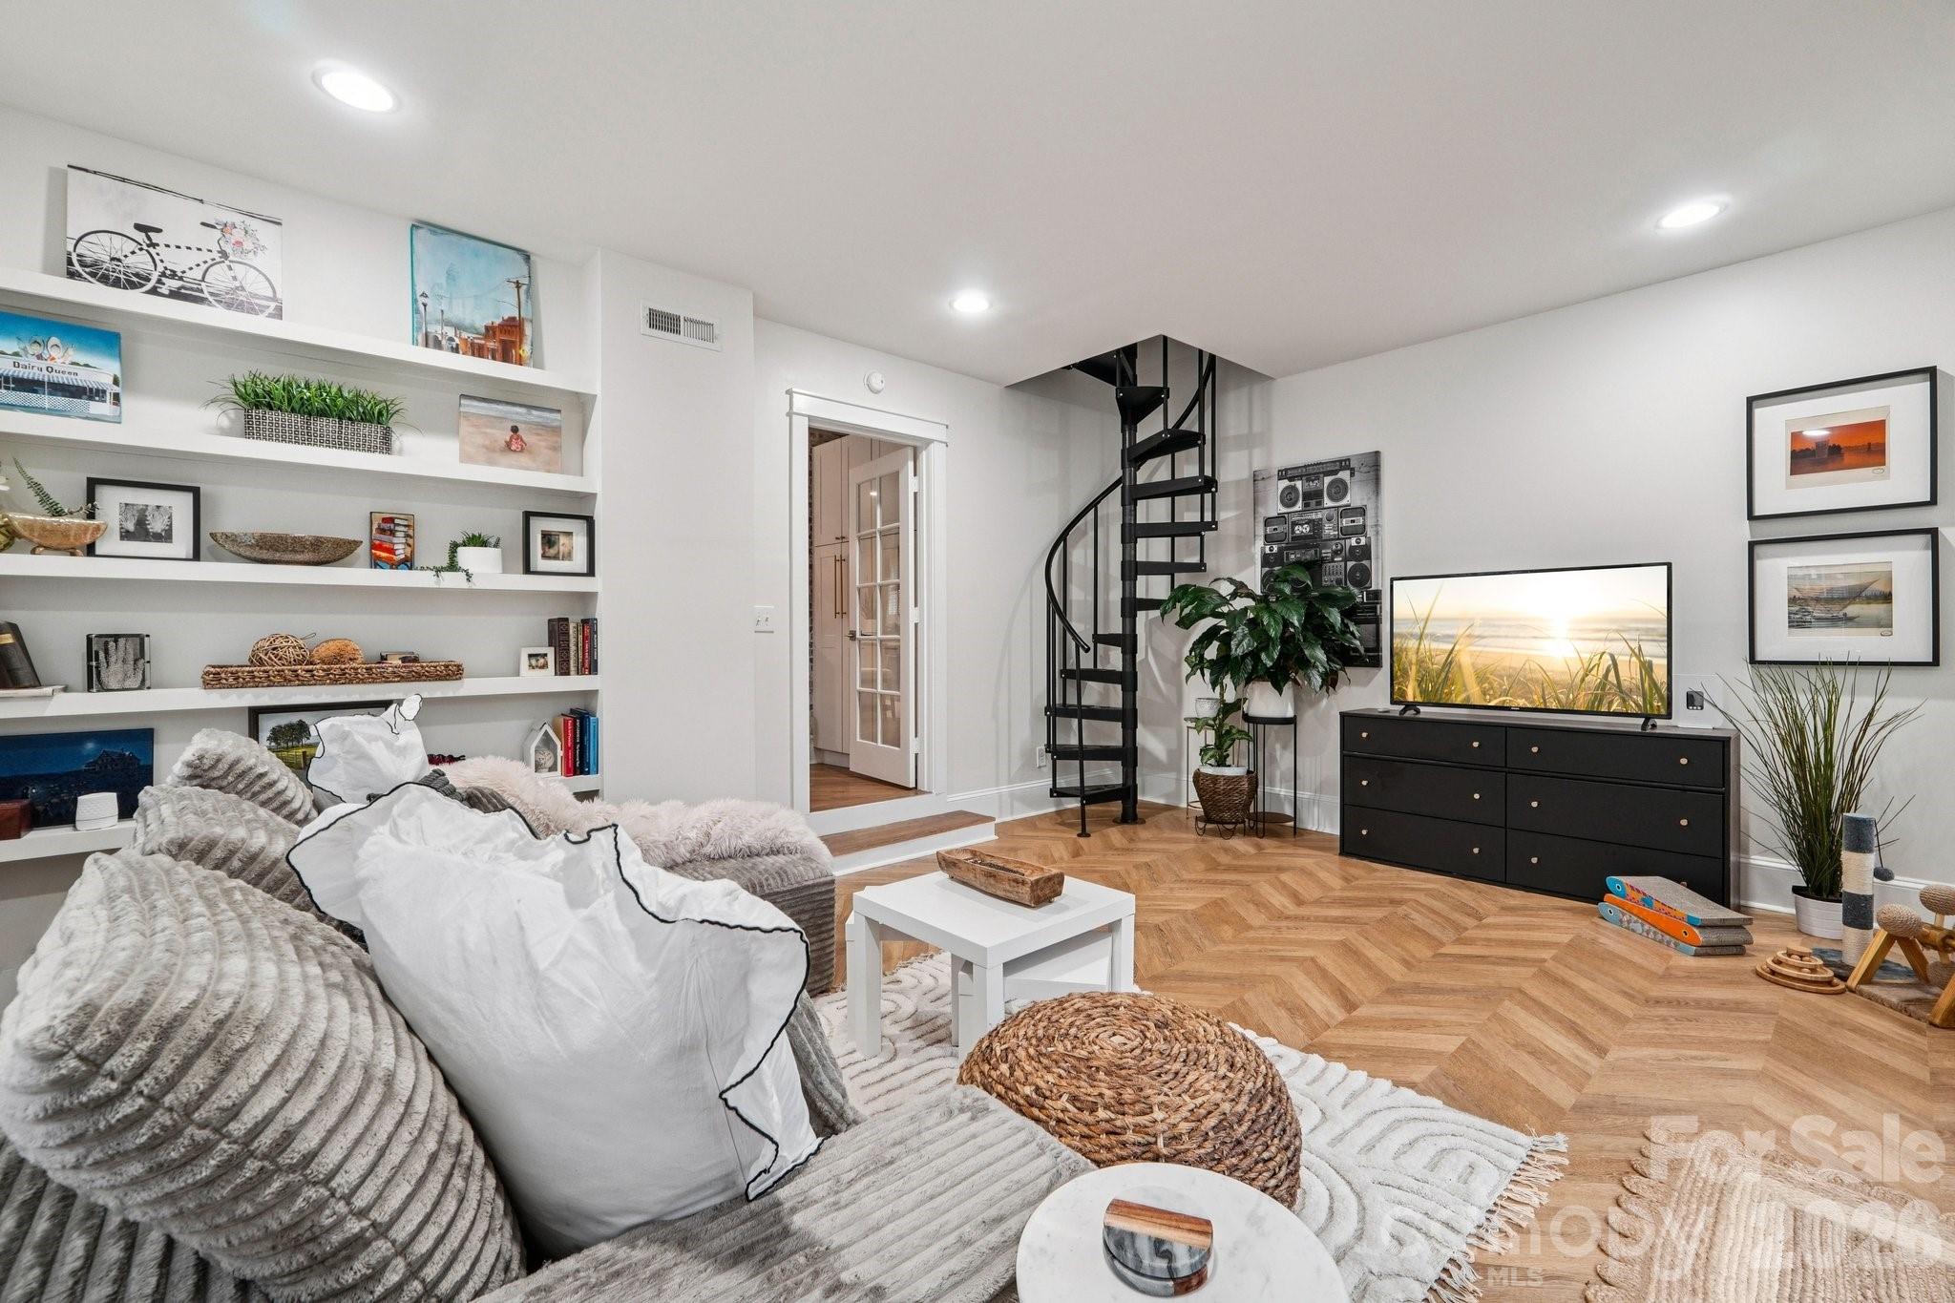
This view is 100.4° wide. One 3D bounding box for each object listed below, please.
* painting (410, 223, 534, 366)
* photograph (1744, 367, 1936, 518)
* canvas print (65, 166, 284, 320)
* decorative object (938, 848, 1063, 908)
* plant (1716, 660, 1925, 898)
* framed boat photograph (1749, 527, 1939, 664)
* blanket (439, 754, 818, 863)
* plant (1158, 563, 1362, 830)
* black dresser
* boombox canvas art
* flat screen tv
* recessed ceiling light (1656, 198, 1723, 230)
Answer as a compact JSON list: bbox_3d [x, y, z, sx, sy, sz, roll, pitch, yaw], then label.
[{"bbox_3d":[-1.942,-1.337,3.152,0.395,0.500,0.030,-1,-3,-42],"label":"painting"},{"bbox_3d":[3.414,-0.813,3.239,0.035,0.520,0.520,-1,1,-42],"label":"photograph"},{"bbox_3d":[-2.544,-1.269,2.608,0.490,0.400,0.025,-1,-9,-42],"label":"canvas print"},{"bbox_3d":[0.058,0.622,2.290,0.110,0.080,0.410,-1,1,-42],"label":"decorative object"},{"bbox_3d":[3.257,0.571,3.195,0.480,1.070,0.570,-1,1,-42],"label":"plant"},{"bbox_3d":[3.441,-0.203,3.254,0.035,0.516,0.518,-1,1,-42],"label":"framed boat photograph"},{"bbox_3d":[-1.175,0.550,2.809,1.020,0.360,0.760,-1,1,-42],"label":"blanket"},{"bbox_3d":[1.626,0.269,4.713,0.780,1.600,0.980,0,1,-42],"label":"plant"},{"bbox_3d":[2.601,0.711,3.918,0.380,0.764,1.543,-1,1,-42],"label":"black dresser"},{"bbox_3d":[2.001,-0.516,4.832,0.036,1.215,0.760,-1,1,-42],"label":"boombox canvas art"},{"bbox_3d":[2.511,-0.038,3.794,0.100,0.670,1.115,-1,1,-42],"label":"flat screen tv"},{"bbox_3d":[2.695,-1.662,3.080,0.195,0.020,0.195,-1,1,-42],"label":"recessed ceiling light"}]

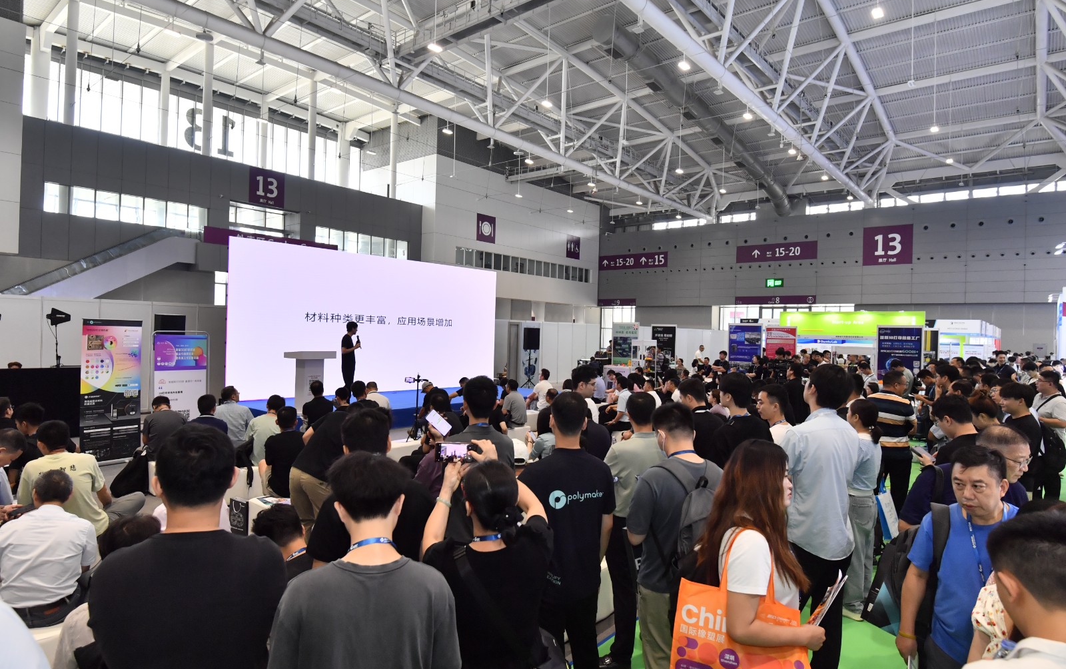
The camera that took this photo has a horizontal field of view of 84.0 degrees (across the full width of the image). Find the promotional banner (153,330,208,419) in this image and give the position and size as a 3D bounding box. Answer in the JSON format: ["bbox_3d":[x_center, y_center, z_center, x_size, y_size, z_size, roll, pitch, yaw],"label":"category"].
[{"bbox_3d":[-6.311,0.873,10.635,0.884,1.866,0.250,1,1,-40],"label":"promotional banner"}]

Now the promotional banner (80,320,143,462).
[{"bbox_3d":[-6.023,0.811,8.485,0.170,2.040,0.830,2,1,25],"label":"promotional banner"}]

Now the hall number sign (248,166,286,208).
[{"bbox_3d":[-21.859,-12.049,48.778,0.100,2.800,2.950,2,1,39],"label":"hall number sign"}]

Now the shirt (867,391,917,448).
[{"bbox_3d":[3.825,0.912,6.300,0.480,0.630,0.290,2,0,40],"label":"shirt"}]

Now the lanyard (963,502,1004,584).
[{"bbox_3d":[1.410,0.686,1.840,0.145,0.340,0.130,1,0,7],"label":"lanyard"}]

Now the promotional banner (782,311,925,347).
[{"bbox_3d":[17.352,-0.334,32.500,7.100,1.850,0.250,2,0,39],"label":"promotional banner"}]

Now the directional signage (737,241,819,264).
[{"bbox_3d":[24.196,-8.195,59.000,7.800,1.730,0.150,2,0,39],"label":"directional signage"}]

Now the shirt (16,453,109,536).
[{"bbox_3d":[-3.333,1.128,4.200,0.490,0.590,0.320,1,0,-24],"label":"shirt"}]

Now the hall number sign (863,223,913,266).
[{"bbox_3d":[36.767,-9.212,61.416,4.500,4.000,0.100,2,1,39],"label":"hall number sign"}]

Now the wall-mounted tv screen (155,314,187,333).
[{"bbox_3d":[-8.436,-0.048,13.822,0.080,0.820,0.660,2,0,41],"label":"wall-mounted tv screen"}]

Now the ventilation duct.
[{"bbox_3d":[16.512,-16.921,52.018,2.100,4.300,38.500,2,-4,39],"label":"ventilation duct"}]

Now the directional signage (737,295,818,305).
[{"bbox_3d":[27.925,-3.927,68.579,9.030,0.960,0.100,2,1,39],"label":"directional signage"}]

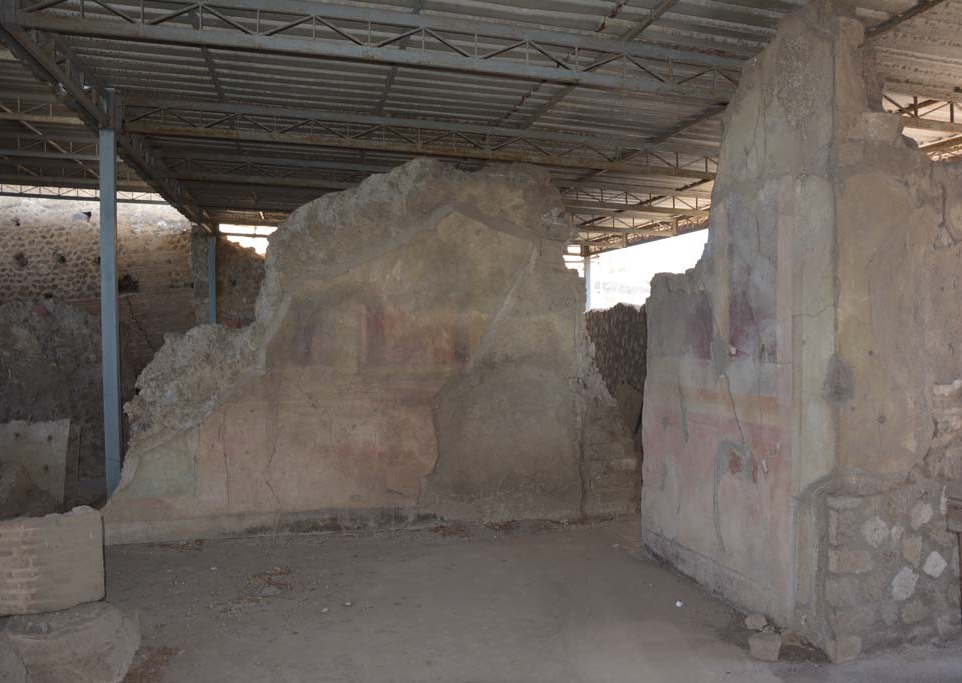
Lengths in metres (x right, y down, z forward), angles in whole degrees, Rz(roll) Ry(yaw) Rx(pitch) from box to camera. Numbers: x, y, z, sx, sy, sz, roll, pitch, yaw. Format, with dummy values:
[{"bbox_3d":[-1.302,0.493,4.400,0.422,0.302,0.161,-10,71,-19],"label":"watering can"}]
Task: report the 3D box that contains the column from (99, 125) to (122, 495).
[{"bbox_3d":[-3.115,-0.165,6.450,0.115,3.280,0.115,-1,1,-13],"label":"column"}]

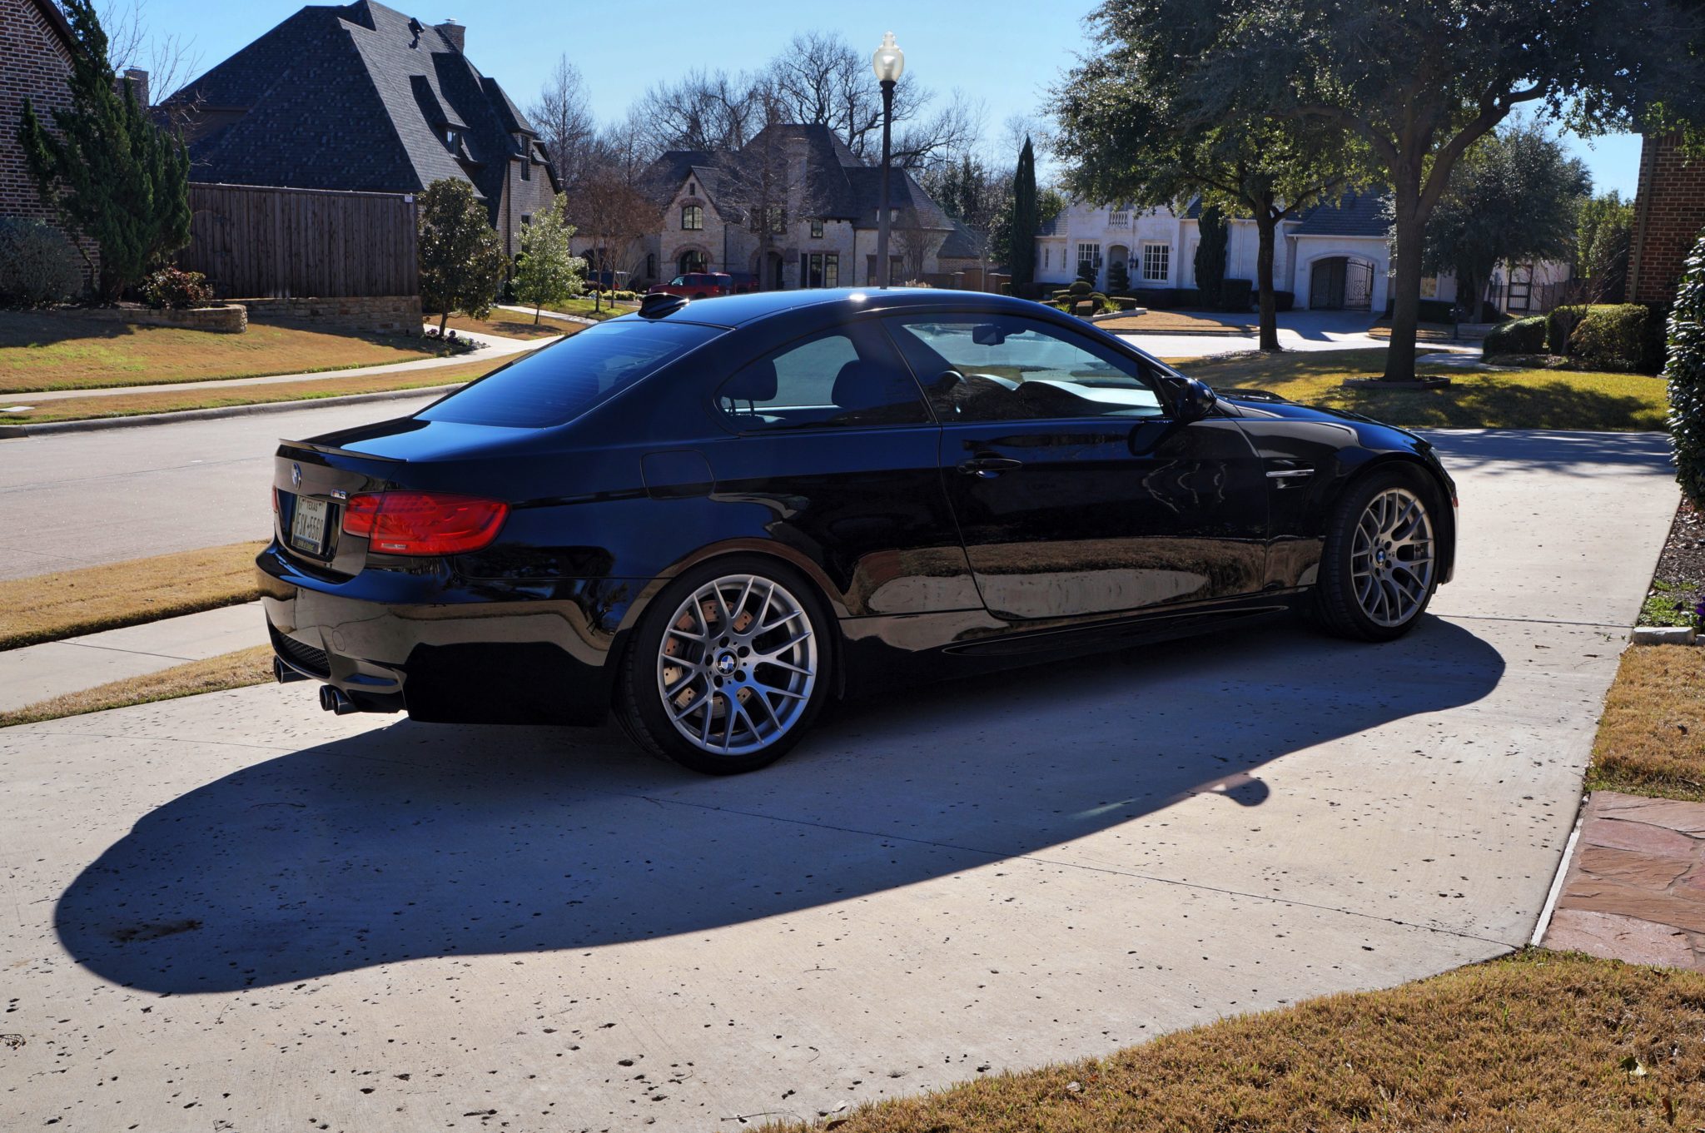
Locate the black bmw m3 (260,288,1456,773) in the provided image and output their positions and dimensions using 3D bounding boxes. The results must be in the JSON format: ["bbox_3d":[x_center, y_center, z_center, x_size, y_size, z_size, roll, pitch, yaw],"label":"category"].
[{"bbox_3d":[0.266,-0.336,5.959,4.615,1.400,1.840,-8,11,-31],"label":"black bmw m3"}]

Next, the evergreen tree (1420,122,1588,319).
[{"bbox_3d":[27.272,-14.759,69.000,8.396,8.492,8.396,6,11,20],"label":"evergreen tree"}]

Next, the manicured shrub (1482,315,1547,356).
[{"bbox_3d":[10.919,-3.795,26.516,1.100,0.720,1.250,7,13,28],"label":"manicured shrub"}]

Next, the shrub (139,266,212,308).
[{"bbox_3d":[-11.552,-4.767,27.500,1.275,0.718,1.275,-3,11,-22],"label":"shrub"}]

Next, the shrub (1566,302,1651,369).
[{"bbox_3d":[11.023,-3.345,23.445,1.220,0.960,1.300,7,13,28],"label":"shrub"}]

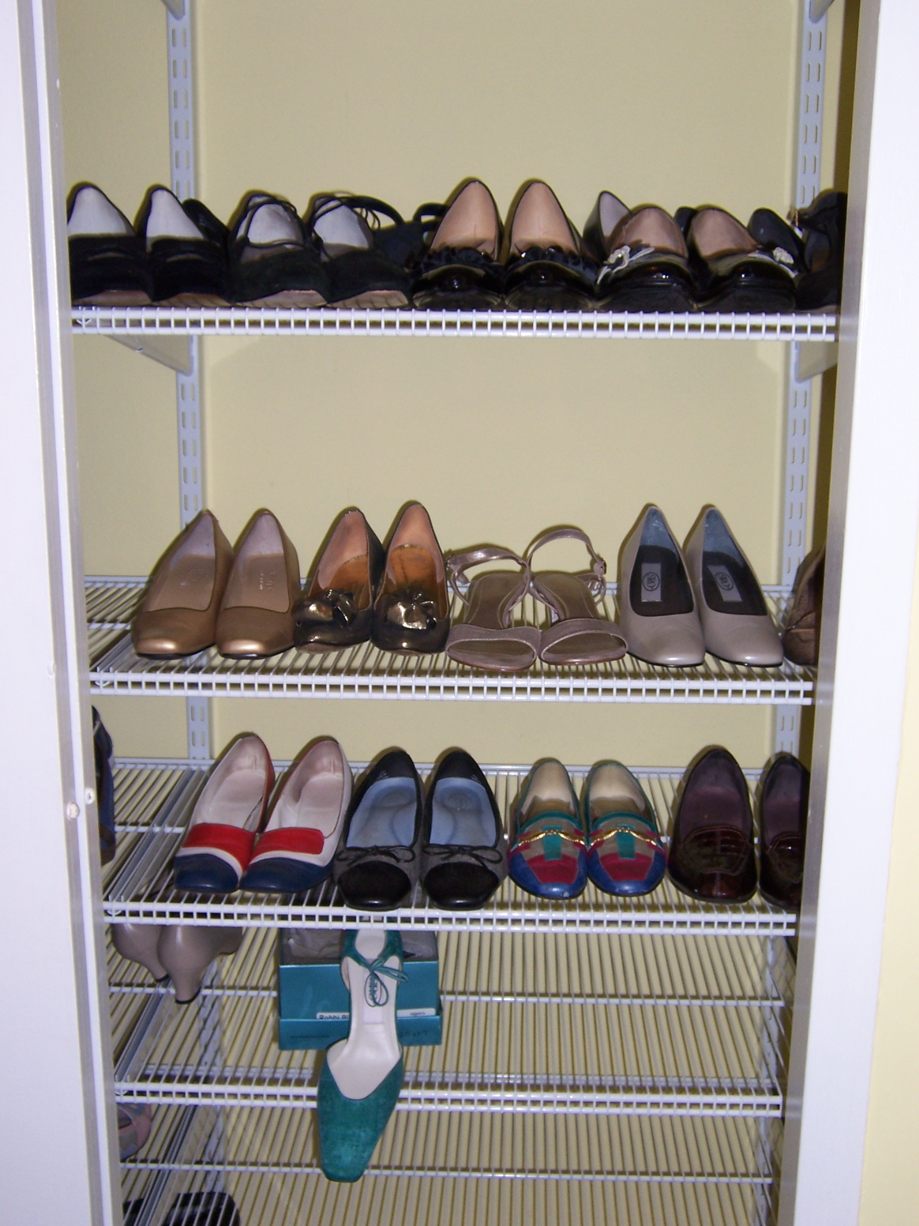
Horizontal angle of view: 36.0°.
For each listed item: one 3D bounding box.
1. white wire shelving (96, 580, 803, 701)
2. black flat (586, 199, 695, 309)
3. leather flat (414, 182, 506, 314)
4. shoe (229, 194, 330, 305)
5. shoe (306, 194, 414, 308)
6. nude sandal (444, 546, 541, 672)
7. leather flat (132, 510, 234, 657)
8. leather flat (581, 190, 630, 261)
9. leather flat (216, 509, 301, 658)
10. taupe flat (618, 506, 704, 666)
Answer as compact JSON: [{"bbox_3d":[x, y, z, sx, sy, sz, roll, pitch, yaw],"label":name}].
[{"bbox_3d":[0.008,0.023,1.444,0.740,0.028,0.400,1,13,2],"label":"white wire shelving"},{"bbox_3d":[0.172,-0.328,1.301,0.085,0.096,0.248,2,13,6],"label":"black flat"},{"bbox_3d":[0.004,-0.344,1.310,0.081,0.124,0.235,1,13,4],"label":"leather flat"},{"bbox_3d":[-0.166,-0.337,1.305,0.082,0.106,0.245,-1,13,-7],"label":"shoe"},{"bbox_3d":[-0.102,-0.338,1.311,0.083,0.105,0.250,-2,14,-11],"label":"shoe"},{"bbox_3d":[0.037,-0.010,1.381,0.086,0.076,0.240,1,13,3],"label":"nude sandal"},{"bbox_3d":[-0.263,-0.034,1.411,0.081,0.099,0.245,0,13,0],"label":"leather flat"},{"bbox_3d":[0.163,-0.354,1.375,0.077,0.110,0.242,-1,14,-5],"label":"leather flat"},{"bbox_3d":[-0.196,-0.031,1.400,0.079,0.105,0.240,-1,13,-5],"label":"leather flat"},{"bbox_3d":[0.191,-0.032,1.397,0.080,0.107,0.245,1,13,2],"label":"taupe flat"}]

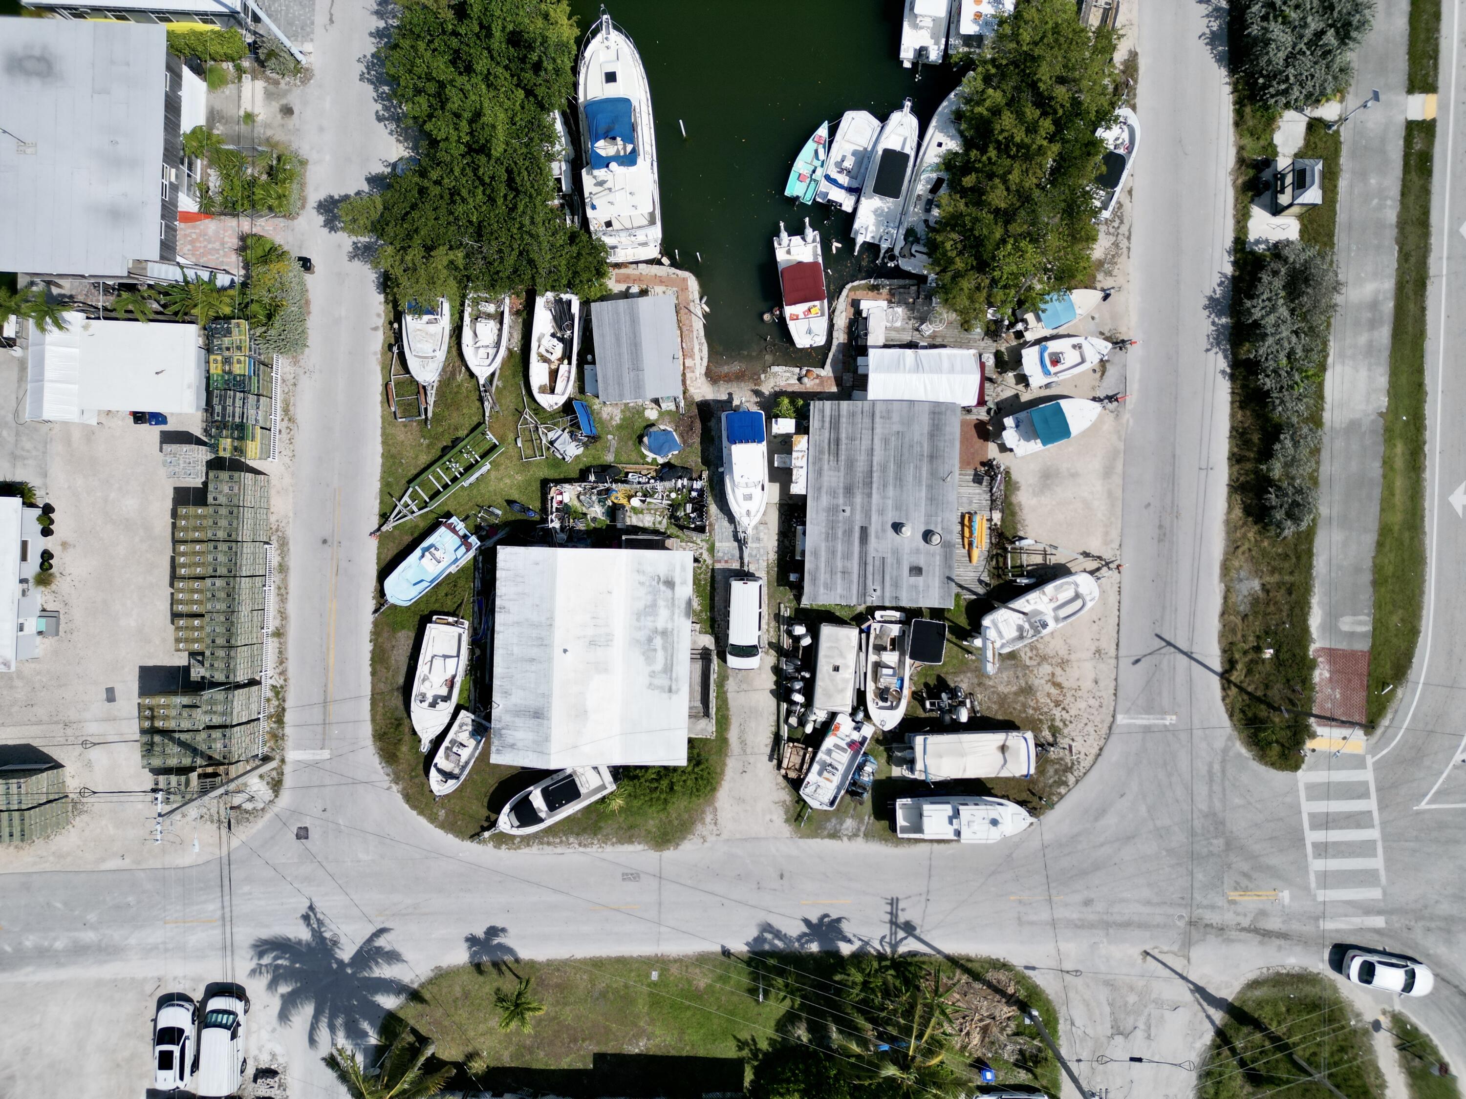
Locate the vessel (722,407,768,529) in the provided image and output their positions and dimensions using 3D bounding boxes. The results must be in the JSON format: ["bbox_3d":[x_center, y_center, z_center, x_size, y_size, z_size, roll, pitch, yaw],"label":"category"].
[{"bbox_3d":[0.770,-4.420,56.490,2.450,2.720,6.660,-3,90,0],"label":"vessel"}]

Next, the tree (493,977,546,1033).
[{"bbox_3d":[-11.500,24.410,55.880,2.870,4.240,2.980,0,90,0],"label":"tree"}]

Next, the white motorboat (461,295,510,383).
[{"bbox_3d":[-13.820,-11.750,56.990,2.470,1.610,5.190,2,90,0],"label":"white motorboat"}]

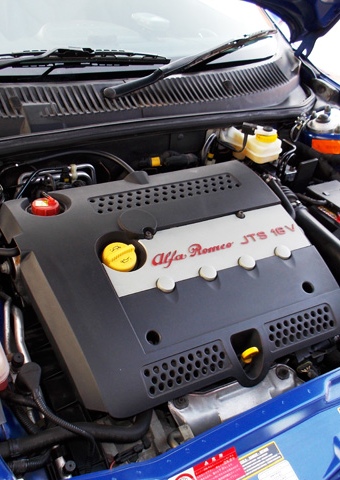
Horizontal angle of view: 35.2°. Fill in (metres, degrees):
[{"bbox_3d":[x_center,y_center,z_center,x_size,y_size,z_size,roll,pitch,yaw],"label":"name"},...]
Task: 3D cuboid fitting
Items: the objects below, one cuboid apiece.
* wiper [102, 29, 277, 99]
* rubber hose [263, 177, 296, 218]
[{"bbox_3d":[0.105,-0.558,1.642,0.770,0.055,0.065,-32,72,-35],"label":"wiper"},{"bbox_3d":[0.284,-0.100,1.396,0.030,0.035,0.200,-3,44,-12],"label":"rubber hose"}]

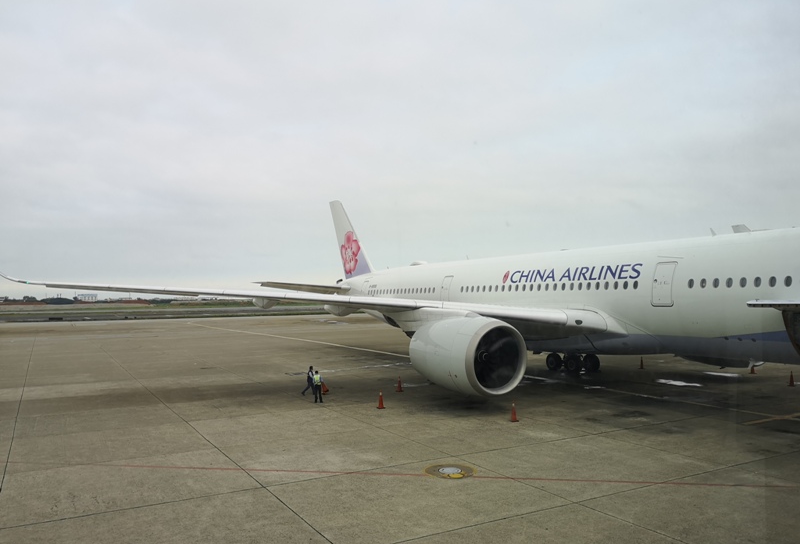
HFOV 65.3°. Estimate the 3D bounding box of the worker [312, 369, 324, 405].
[{"bbox_3d":[-4.331,6.135,33.200,0.570,1.700,0.360,0,-3,10],"label":"worker"}]

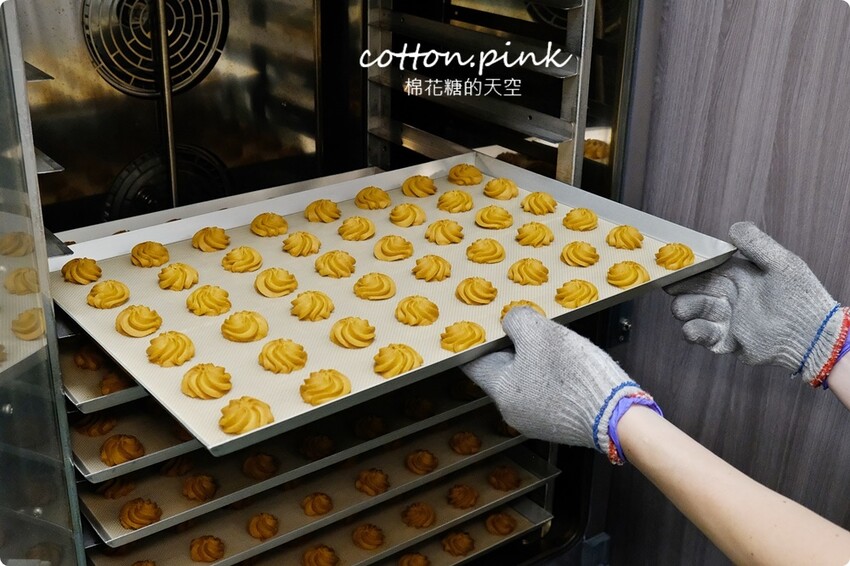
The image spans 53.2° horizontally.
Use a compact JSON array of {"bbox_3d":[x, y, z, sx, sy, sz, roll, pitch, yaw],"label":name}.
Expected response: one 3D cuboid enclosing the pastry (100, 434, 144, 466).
[{"bbox_3d":[-0.279,0.151,0.783,0.040,0.020,0.040,-14,25,-36],"label":"pastry"}]

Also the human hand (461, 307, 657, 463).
[{"bbox_3d":[0.104,0.080,0.692,0.172,0.094,0.077,20,26,32],"label":"human hand"}]

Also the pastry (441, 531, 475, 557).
[{"bbox_3d":[0.044,0.343,1.132,0.042,0.021,0.042,1,20,0],"label":"pastry"}]

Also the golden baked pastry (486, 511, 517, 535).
[{"bbox_3d":[0.107,0.329,1.176,0.041,0.021,0.041,1,20,0],"label":"golden baked pastry"}]

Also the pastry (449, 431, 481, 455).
[{"bbox_3d":[0.052,0.200,1.080,0.041,0.021,0.041,1,20,0],"label":"pastry"}]

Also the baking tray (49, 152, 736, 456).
[{"bbox_3d":[-0.035,-0.023,0.861,0.600,0.023,0.403,-18,30,-35],"label":"baking tray"}]

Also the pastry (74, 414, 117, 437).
[{"bbox_3d":[-0.324,0.132,0.832,0.040,0.021,0.040,-14,25,-36],"label":"pastry"}]

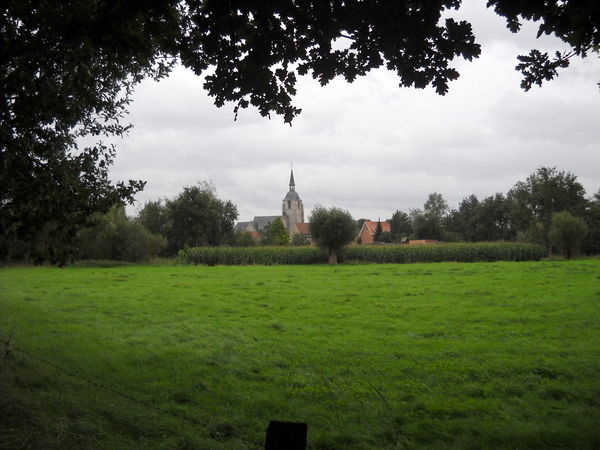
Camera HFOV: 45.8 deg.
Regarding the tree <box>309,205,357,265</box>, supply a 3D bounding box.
[{"bbox_3d":[4.180,1.200,90.000,5.950,7.500,5.900,0,-2,0],"label":"tree"}]

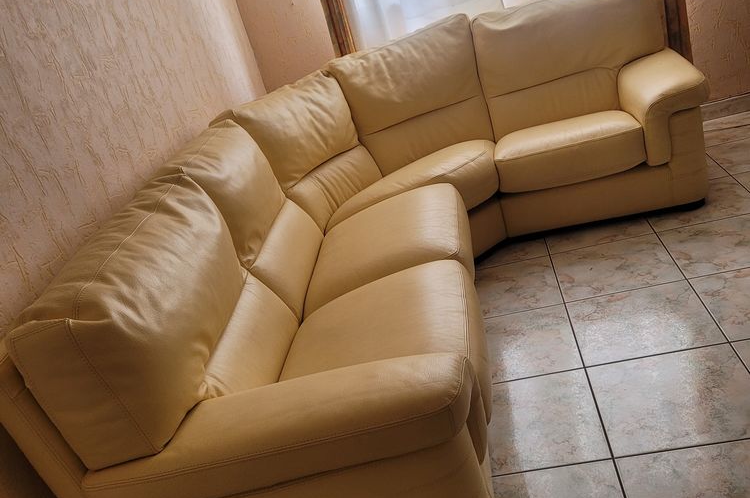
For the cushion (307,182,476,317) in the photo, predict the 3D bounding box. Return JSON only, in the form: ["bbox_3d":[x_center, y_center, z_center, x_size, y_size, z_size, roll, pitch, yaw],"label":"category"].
[{"bbox_3d":[0.062,0.024,2.588,0.566,0.205,0.615,-15,22,12],"label":"cushion"}]

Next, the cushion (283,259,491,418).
[{"bbox_3d":[0.008,0.297,2.045,0.602,0.206,0.611,-13,22,11],"label":"cushion"}]

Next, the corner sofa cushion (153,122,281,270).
[{"bbox_3d":[-0.524,-0.191,2.541,0.215,0.378,0.602,-22,20,14],"label":"corner sofa cushion"}]

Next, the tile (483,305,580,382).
[{"bbox_3d":[0.472,0.341,2.589,0.430,0.010,0.430,-13,22,11],"label":"tile"}]

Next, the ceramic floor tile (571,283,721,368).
[{"bbox_3d":[0.845,0.235,2.395,0.405,0.010,0.405,-12,22,11],"label":"ceramic floor tile"}]

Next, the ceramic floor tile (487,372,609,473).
[{"bbox_3d":[0.417,0.489,2.097,0.405,0.010,0.405,-12,22,11],"label":"ceramic floor tile"}]

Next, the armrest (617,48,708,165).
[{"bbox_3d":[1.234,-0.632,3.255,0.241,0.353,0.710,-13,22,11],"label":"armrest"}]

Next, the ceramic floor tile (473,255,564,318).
[{"bbox_3d":[0.507,0.167,2.981,0.430,0.010,0.430,-13,22,11],"label":"ceramic floor tile"}]

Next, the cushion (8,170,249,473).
[{"bbox_3d":[-0.509,0.123,1.828,0.238,0.361,0.771,-21,21,14],"label":"cushion"}]

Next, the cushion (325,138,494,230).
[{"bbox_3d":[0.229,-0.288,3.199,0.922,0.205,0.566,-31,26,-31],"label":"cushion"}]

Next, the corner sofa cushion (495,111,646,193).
[{"bbox_3d":[0.825,-0.469,3.293,0.611,0.215,0.585,-13,22,11],"label":"corner sofa cushion"}]

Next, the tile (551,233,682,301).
[{"bbox_3d":[0.879,0.068,2.768,0.405,0.010,0.405,-12,22,11],"label":"tile"}]

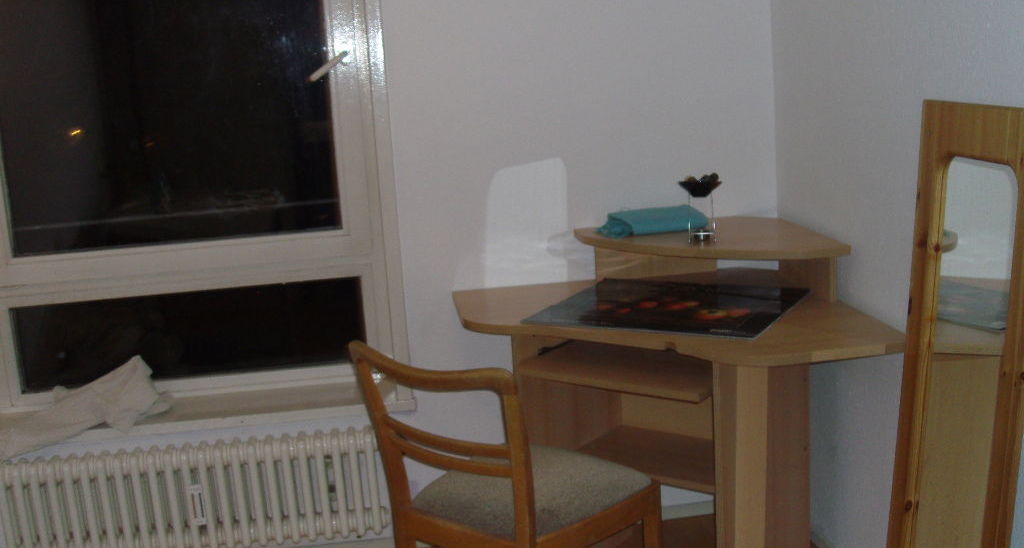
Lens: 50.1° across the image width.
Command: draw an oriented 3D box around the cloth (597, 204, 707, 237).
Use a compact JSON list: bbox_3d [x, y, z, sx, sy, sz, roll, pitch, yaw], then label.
[{"bbox_3d":[0.383,-0.139,2.985,0.285,0.050,0.145,-5,11,-6],"label":"cloth"}]

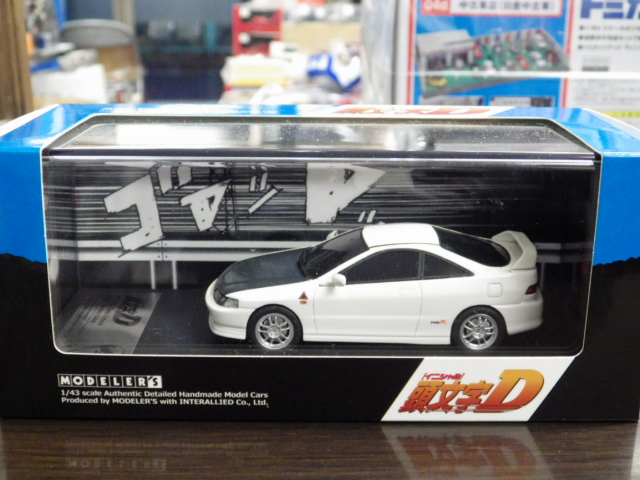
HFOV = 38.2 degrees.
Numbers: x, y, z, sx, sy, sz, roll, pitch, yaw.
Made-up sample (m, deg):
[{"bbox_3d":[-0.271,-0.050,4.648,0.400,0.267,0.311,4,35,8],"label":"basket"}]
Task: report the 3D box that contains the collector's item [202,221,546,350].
[{"bbox_3d":[0.016,0.013,0.286,0.102,0.031,0.042,0,17,-1],"label":"collector's item"}]

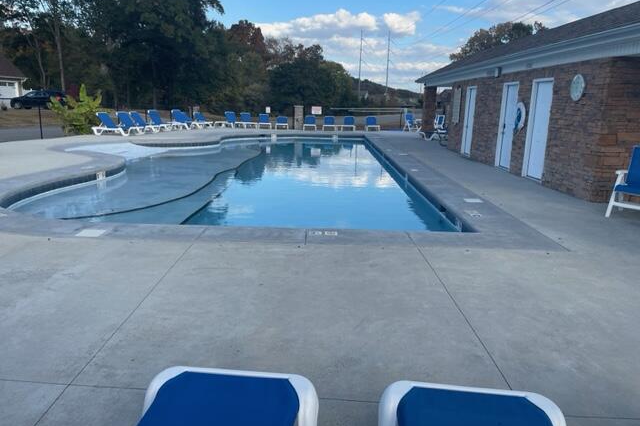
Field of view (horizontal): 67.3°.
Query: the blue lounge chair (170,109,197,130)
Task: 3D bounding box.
[{"bbox_3d":[-7.228,-4.980,25.705,1.940,0.919,0.690,11,16,36],"label":"blue lounge chair"}]

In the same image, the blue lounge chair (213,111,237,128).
[{"bbox_3d":[-4.578,-4.821,25.156,0.700,0.800,1.850,-7,15,-31],"label":"blue lounge chair"}]

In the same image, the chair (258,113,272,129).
[{"bbox_3d":[-3.238,-5.330,27.926,0.690,0.817,1.940,0,13,-9],"label":"chair"}]

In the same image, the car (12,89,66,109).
[{"bbox_3d":[-27.494,-11.097,47.000,4.650,1.730,1.850,-2,13,-14],"label":"car"}]

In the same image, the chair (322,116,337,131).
[{"bbox_3d":[0.530,-4.780,25.648,0.700,0.760,1.850,2,13,0],"label":"chair"}]

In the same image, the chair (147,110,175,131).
[{"bbox_3d":[-8.097,-4.819,24.884,1.940,0.927,0.690,10,15,32],"label":"chair"}]

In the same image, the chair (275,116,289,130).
[{"bbox_3d":[-2.199,-5.254,27.948,0.690,0.711,1.940,1,13,-4],"label":"chair"}]

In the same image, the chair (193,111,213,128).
[{"bbox_3d":[-6.710,-5.372,27.695,1.940,0.824,0.690,12,16,38],"label":"chair"}]

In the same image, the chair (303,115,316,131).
[{"bbox_3d":[-0.484,-4.756,25.449,0.700,0.750,1.850,2,13,0],"label":"chair"}]

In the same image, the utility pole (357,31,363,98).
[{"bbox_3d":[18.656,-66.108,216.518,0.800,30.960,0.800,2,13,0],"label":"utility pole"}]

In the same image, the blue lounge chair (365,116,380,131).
[{"bbox_3d":[2.868,-4.834,26.148,0.700,0.760,1.850,2,13,0],"label":"blue lounge chair"}]

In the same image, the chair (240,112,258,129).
[{"bbox_3d":[-4.245,-5.454,28.264,0.690,0.856,1.940,-3,14,-19],"label":"chair"}]

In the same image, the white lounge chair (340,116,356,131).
[{"bbox_3d":[1.563,-4.799,25.847,0.700,0.760,1.850,2,13,3],"label":"white lounge chair"}]

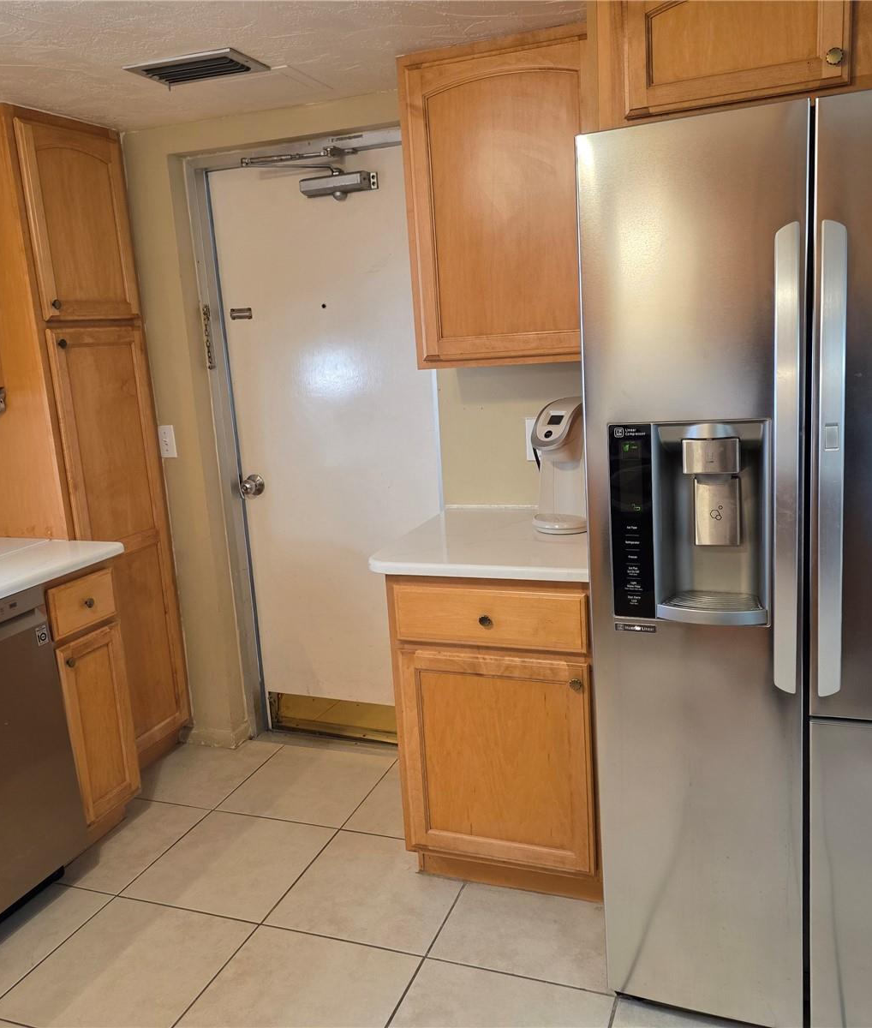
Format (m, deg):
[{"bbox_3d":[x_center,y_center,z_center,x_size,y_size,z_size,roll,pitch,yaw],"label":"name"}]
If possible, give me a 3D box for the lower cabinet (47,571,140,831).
[{"bbox_3d":[-1.268,0.567,2.805,0.615,0.850,0.266,1,12,21],"label":"lower cabinet"}]

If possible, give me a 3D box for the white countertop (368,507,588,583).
[{"bbox_3d":[0.213,0.072,2.440,0.588,0.039,0.638,1,13,21],"label":"white countertop"}]

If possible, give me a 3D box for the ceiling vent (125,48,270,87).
[{"bbox_3d":[-0.614,-1.142,2.351,0.304,0.020,0.213,1,12,21],"label":"ceiling vent"}]

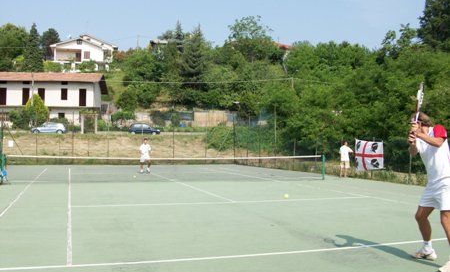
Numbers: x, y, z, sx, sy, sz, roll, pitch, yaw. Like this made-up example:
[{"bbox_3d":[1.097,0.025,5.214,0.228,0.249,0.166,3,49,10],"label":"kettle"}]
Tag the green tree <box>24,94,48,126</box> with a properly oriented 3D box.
[{"bbox_3d":[-24.046,-3.130,56.500,2.900,4.500,2.900,1,-2,0],"label":"green tree"}]

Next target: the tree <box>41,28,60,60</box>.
[{"bbox_3d":[-41.387,-21.252,105.000,4.700,9.000,4.700,1,-2,0],"label":"tree"}]

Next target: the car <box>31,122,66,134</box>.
[{"bbox_3d":[-20.638,-0.929,52.000,4.100,1.460,1.730,1,-2,-2],"label":"car"}]

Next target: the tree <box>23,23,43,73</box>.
[{"bbox_3d":[-40.050,-18.100,92.000,4.200,10.600,4.200,1,-2,0],"label":"tree"}]

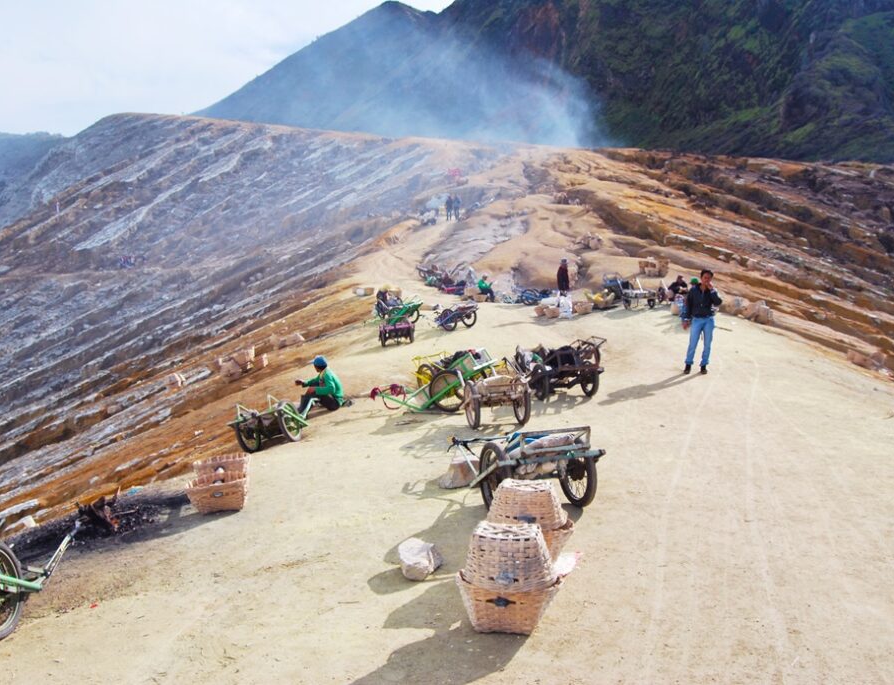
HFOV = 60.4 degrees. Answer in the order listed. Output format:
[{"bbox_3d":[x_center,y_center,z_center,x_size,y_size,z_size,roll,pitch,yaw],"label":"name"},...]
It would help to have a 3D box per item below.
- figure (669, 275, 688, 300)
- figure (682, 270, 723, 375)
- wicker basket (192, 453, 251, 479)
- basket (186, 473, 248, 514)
[{"bbox_3d":[6.597,-1.546,22.000,0.600,0.850,0.500,5,10,30],"label":"figure"},{"bbox_3d":[4.006,-0.323,12.100,0.600,1.660,0.400,2,9,11],"label":"figure"},{"bbox_3d":[-2.210,1.340,7.600,0.560,0.290,0.420,-5,10,-13],"label":"wicker basket"},{"bbox_3d":[-2.120,1.413,7.200,0.570,0.290,0.420,-5,10,-13],"label":"basket"}]

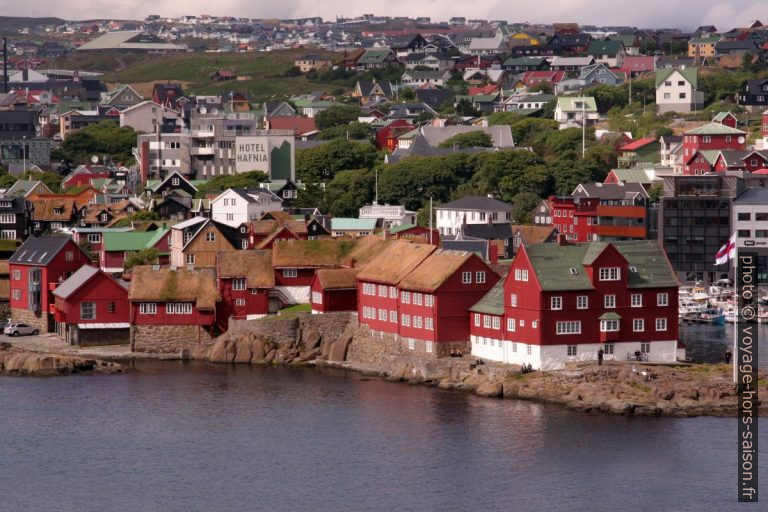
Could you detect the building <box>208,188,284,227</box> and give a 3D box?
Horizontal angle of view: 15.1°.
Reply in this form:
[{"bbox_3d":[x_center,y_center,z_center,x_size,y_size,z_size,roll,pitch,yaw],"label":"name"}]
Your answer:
[{"bbox_3d":[-22.865,-7.881,488.530,6.900,7.000,11.500,1,3,29],"label":"building"}]

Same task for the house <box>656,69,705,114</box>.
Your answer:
[{"bbox_3d":[68.014,-38.222,670.000,10.200,10.500,9.000,1,3,14],"label":"house"}]

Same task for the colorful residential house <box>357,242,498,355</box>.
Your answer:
[{"bbox_3d":[5.920,5.000,338.500,9.500,11.550,22.000,-1,3,-23],"label":"colorful residential house"}]

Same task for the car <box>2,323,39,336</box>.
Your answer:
[{"bbox_3d":[-45.969,9.443,368.200,4.450,1.680,1.820,-2,3,-29],"label":"car"}]

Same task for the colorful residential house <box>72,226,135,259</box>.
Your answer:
[{"bbox_3d":[-40.870,-1.450,422.320,8.200,5.400,6.000,-1,3,-16],"label":"colorful residential house"}]

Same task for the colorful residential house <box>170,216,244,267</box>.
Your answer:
[{"bbox_3d":[-23.240,-1.448,382.000,7.700,7.400,8.800,-1,3,-13],"label":"colorful residential house"}]

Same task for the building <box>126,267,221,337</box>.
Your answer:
[{"bbox_3d":[-25.686,5.979,354.000,10.400,9.000,8.200,0,3,-4],"label":"building"}]

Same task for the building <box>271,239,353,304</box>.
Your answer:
[{"bbox_3d":[-8.810,1.880,360.410,9.800,7.850,7.200,0,2,-4],"label":"building"}]

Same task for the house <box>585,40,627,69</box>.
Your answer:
[{"bbox_3d":[71.710,-64.942,935.000,9.800,8.800,8.300,1,3,20],"label":"house"}]

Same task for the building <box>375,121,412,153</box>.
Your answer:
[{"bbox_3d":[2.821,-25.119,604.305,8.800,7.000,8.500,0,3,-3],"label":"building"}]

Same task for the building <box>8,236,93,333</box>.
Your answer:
[{"bbox_3d":[-42.822,3.612,374.363,7.100,12.100,8.800,-2,3,-39],"label":"building"}]

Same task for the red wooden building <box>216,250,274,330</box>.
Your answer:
[{"bbox_3d":[-16.930,3.800,356.480,6.700,8.960,7.200,0,2,-4],"label":"red wooden building"}]

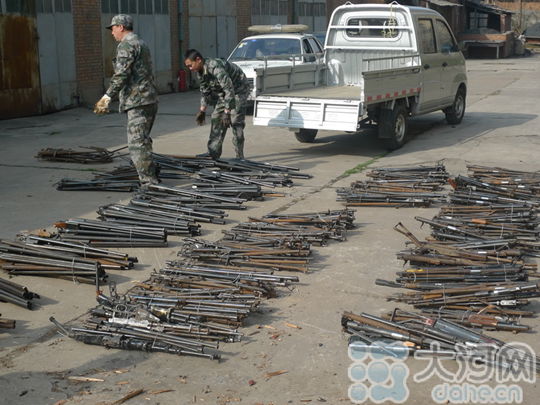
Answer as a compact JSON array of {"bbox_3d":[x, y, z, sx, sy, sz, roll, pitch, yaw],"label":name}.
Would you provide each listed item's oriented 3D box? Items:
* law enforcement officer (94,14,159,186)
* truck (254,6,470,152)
[{"bbox_3d":[-1.463,-1.043,9.178,0.640,1.750,0.530,1,12,7],"label":"law enforcement officer"},{"bbox_3d":[1.506,-1.889,12.837,1.520,1.910,4.780,6,13,27],"label":"truck"}]

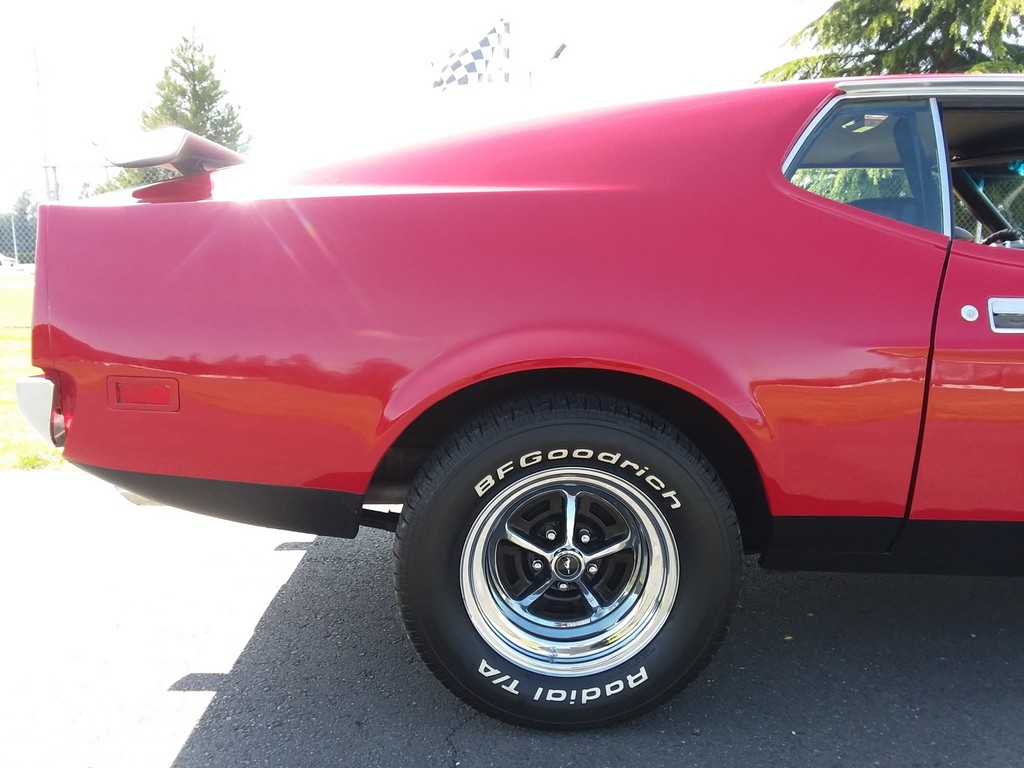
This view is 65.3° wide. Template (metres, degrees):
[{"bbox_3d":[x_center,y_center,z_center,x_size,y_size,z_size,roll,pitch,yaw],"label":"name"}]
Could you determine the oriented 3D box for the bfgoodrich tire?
[{"bbox_3d":[0.106,0.344,1.615,0.680,0.675,0.250,0,9,-2],"label":"bfgoodrich tire"}]

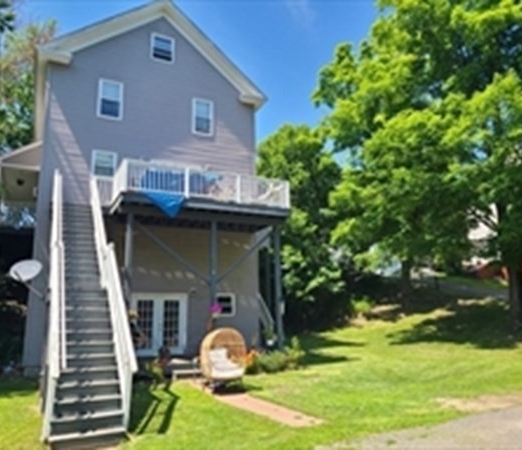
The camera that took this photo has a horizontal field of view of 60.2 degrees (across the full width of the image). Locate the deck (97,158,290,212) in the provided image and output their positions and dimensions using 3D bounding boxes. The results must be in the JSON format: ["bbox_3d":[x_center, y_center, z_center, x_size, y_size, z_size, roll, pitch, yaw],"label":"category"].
[{"bbox_3d":[-2.244,-0.724,14.845,5.600,1.320,3.000,5,-14,-27],"label":"deck"}]

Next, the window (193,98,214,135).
[{"bbox_3d":[-2.230,-4.141,17.392,0.830,1.466,0.120,5,-14,-27],"label":"window"}]

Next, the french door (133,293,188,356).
[{"bbox_3d":[-3.374,3.323,15.029,1.830,2.026,0.140,5,-14,-27],"label":"french door"}]

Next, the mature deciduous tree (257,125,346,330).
[{"bbox_3d":[1.794,0.163,21.000,5.400,9.300,5.400,-1,-12,0],"label":"mature deciduous tree"}]

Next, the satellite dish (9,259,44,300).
[{"bbox_3d":[-6.826,1.565,13.063,0.860,0.980,0.700,-7,-14,25],"label":"satellite dish"}]

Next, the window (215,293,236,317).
[{"bbox_3d":[-1.270,2.904,16.258,0.760,0.803,0.120,5,-14,-27],"label":"window"}]

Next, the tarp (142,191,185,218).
[{"bbox_3d":[-2.757,-0.516,12.840,1.310,0.630,0.220,5,-14,-27],"label":"tarp"}]

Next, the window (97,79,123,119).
[{"bbox_3d":[-5.266,-4.392,15.818,0.817,1.454,0.120,5,-14,-27],"label":"window"}]

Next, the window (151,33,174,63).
[{"bbox_3d":[-3.728,-6.716,17.189,0.904,1.095,0.120,5,-14,-27],"label":"window"}]

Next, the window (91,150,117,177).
[{"bbox_3d":[-5.300,-2.035,15.248,0.778,0.923,0.120,5,-14,-27],"label":"window"}]

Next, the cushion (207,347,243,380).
[{"bbox_3d":[-0.831,3.288,10.700,0.720,0.720,0.600,4,-14,-25],"label":"cushion"}]

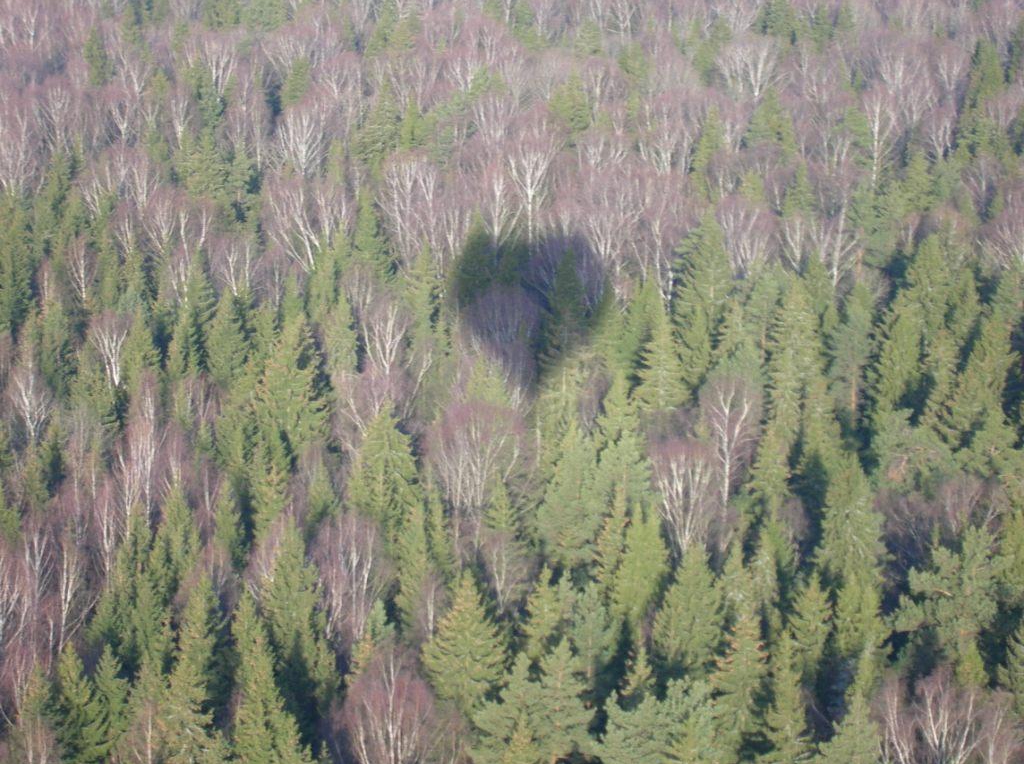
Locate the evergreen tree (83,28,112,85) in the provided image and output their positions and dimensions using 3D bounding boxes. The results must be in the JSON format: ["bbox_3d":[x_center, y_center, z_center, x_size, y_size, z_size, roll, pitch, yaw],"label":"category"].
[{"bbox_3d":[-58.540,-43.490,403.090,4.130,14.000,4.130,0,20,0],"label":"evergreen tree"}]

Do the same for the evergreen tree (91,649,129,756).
[{"bbox_3d":[-30.940,26.330,220.770,2.720,12.500,2.720,0,20,0],"label":"evergreen tree"}]

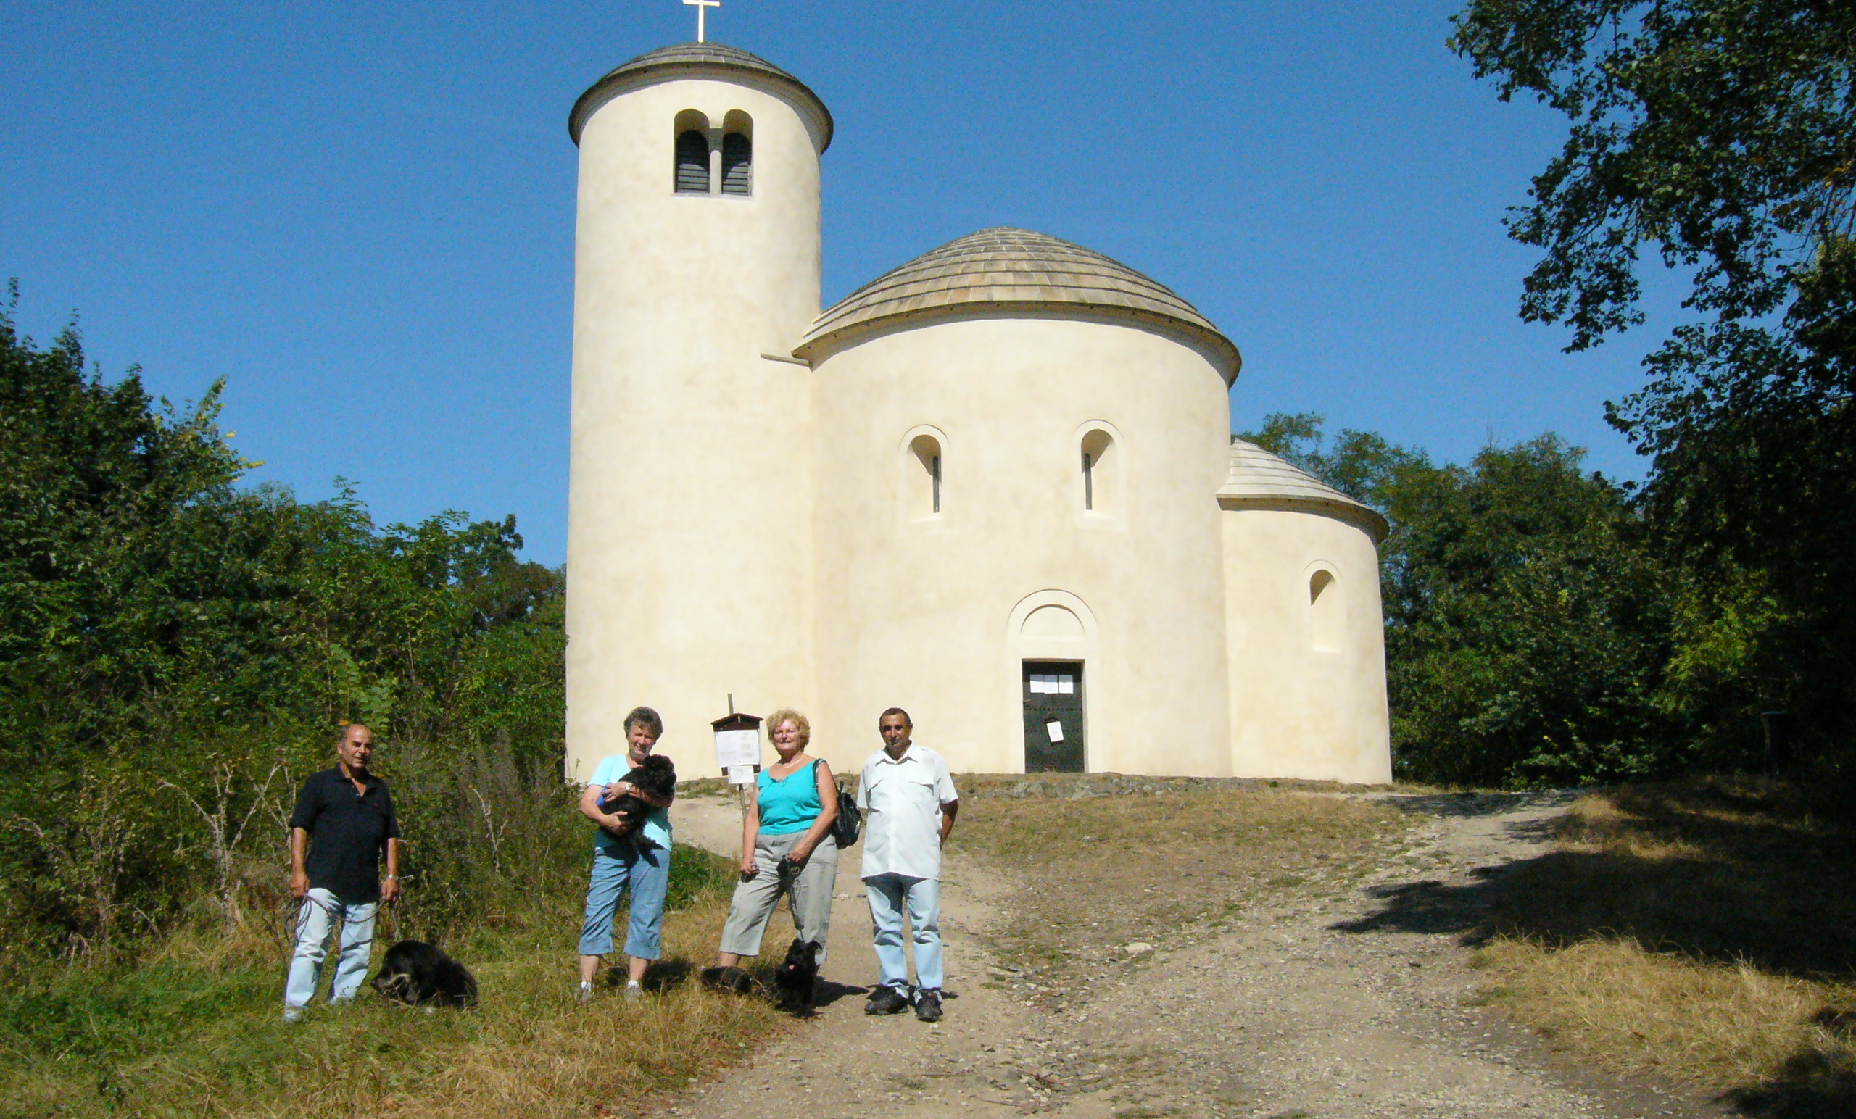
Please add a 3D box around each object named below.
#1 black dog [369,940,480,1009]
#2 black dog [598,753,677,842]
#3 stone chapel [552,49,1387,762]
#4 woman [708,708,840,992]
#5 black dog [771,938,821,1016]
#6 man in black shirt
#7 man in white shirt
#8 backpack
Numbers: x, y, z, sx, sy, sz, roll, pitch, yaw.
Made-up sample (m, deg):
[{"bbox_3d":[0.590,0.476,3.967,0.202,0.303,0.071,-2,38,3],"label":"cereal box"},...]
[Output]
[{"bbox_3d":[-2.954,2.444,11.000,0.620,0.410,0.330,6,-15,-27],"label":"black dog"},{"bbox_3d":[-1.627,1.343,10.500,0.460,0.480,0.300,-12,-17,40],"label":"black dog"},{"bbox_3d":[1.042,-2.574,33.949,15.100,13.900,8.500,2,-14,-13],"label":"stone chapel"},{"bbox_3d":[-0.934,1.758,11.350,0.700,1.640,0.480,-6,-14,22],"label":"woman"},{"bbox_3d":[-0.735,2.388,10.750,0.290,0.430,0.440,-3,-13,8],"label":"black dog"},{"bbox_3d":[-3.492,1.856,11.200,0.640,1.700,0.430,5,-14,-22],"label":"man in black shirt"},{"bbox_3d":[-0.114,1.764,10.950,0.600,1.750,0.400,-2,-13,3],"label":"man in white shirt"},{"bbox_3d":[-0.560,1.555,11.600,0.300,0.440,0.200,-8,-15,29],"label":"backpack"}]

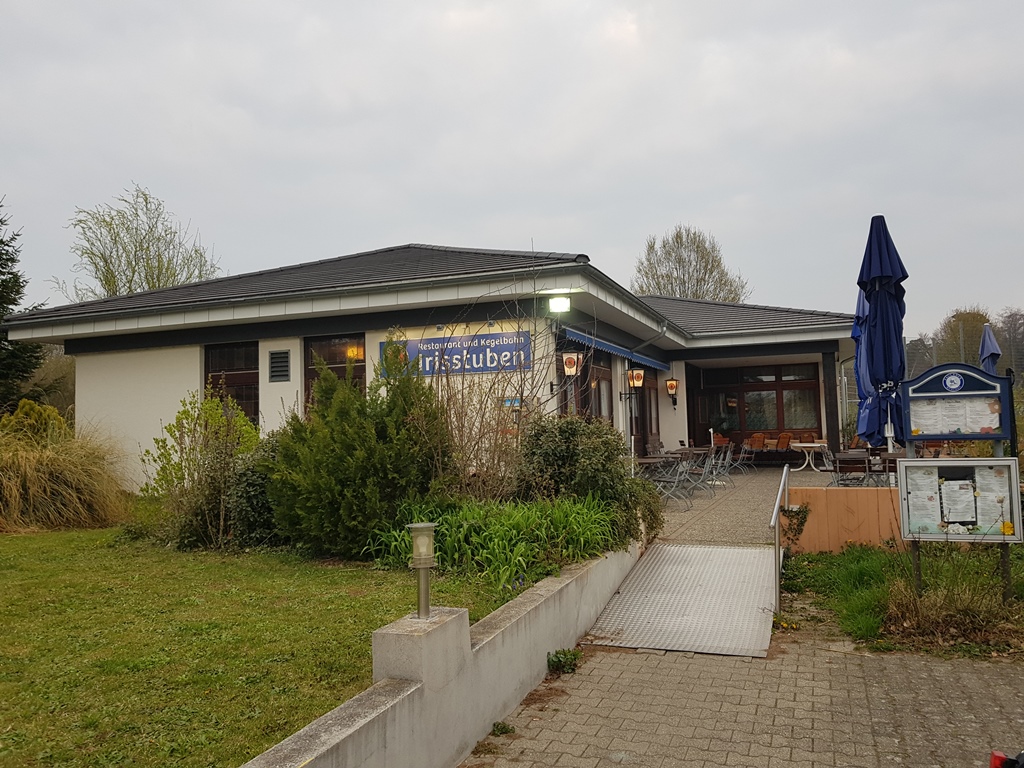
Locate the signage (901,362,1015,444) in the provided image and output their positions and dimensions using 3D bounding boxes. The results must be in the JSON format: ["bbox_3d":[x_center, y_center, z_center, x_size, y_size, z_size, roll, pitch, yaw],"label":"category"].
[{"bbox_3d":[3.374,0.133,5.840,0.700,0.585,0.080,-3,-4,24],"label":"signage"}]

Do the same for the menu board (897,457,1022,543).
[{"bbox_3d":[3.392,0.880,5.830,0.790,0.615,0.070,-3,-4,22],"label":"menu board"}]

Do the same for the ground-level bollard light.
[{"bbox_3d":[-0.438,0.924,3.800,0.155,0.455,0.155,-1,-4,0],"label":"ground-level bollard light"}]

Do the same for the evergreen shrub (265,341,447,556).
[{"bbox_3d":[-1.605,0.643,8.150,1.875,2.182,1.750,0,-4,-11],"label":"evergreen shrub"}]

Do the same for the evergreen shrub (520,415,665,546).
[{"bbox_3d":[0.949,1.075,9.300,1.745,1.409,1.600,-1,-4,6],"label":"evergreen shrub"}]

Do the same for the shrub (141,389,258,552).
[{"bbox_3d":[-3.544,0.926,8.750,1.240,1.747,1.250,0,-4,-22],"label":"shrub"}]

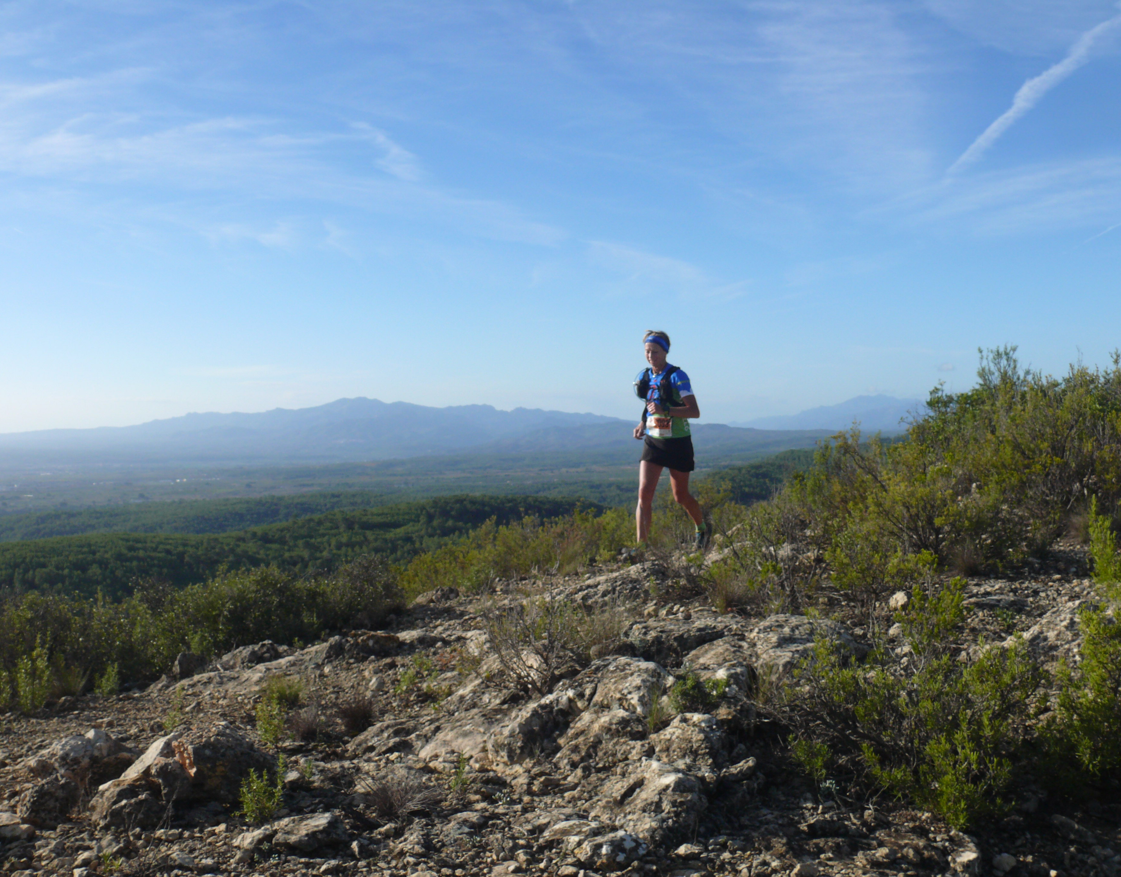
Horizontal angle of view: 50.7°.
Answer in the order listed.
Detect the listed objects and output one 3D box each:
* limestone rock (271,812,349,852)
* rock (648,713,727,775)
[{"bbox_3d":[-0.730,1.148,3.450,0.225,0.090,0.170,0,0,-12],"label":"limestone rock"},{"bbox_3d":[0.397,0.958,3.700,0.235,0.165,0.210,0,0,6],"label":"rock"}]

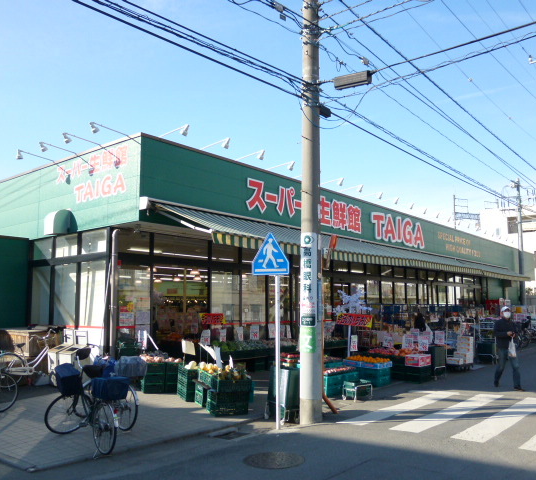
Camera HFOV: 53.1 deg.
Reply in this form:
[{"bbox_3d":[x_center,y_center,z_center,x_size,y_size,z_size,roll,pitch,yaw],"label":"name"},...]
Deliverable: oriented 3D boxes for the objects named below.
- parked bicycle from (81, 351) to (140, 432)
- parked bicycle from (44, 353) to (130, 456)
[{"bbox_3d":[-2.469,2.279,8.287,1.780,1.100,0.600,-7,-10,43],"label":"parked bicycle"},{"bbox_3d":[-2.380,2.165,7.136,0.620,1.100,1.740,7,-10,-44],"label":"parked bicycle"}]

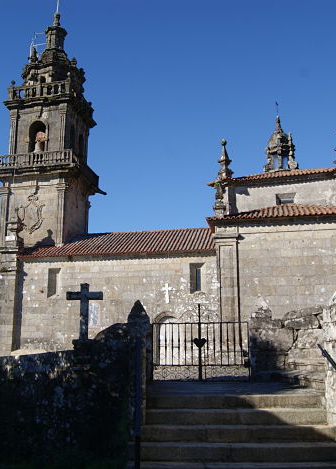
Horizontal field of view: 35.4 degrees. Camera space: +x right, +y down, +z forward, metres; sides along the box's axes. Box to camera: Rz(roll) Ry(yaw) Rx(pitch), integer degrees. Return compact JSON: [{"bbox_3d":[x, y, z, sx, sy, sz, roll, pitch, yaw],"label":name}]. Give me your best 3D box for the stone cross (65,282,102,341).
[{"bbox_3d":[-1.756,1.625,11.100,0.760,1.200,0.170,0,-13,0],"label":"stone cross"}]

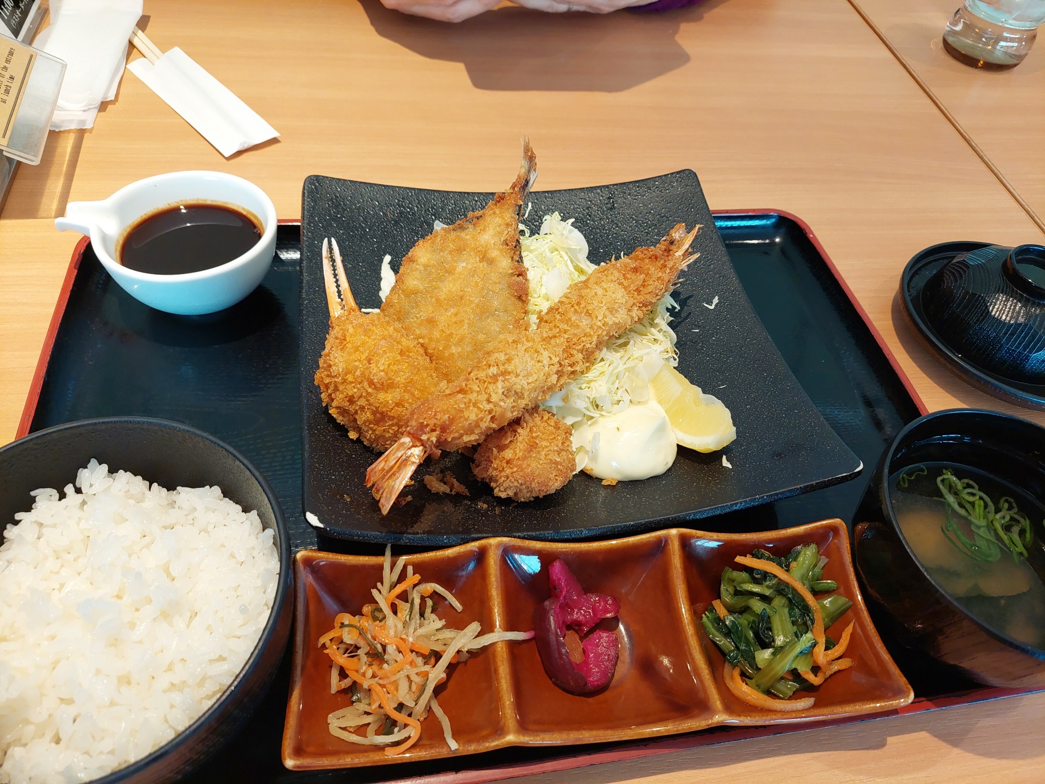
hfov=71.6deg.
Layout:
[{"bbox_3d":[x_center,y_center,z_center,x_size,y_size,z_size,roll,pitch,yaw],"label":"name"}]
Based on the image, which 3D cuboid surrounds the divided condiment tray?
[{"bbox_3d":[0.027,0.091,0.268,0.216,0.029,0.073,-1,52,-8],"label":"divided condiment tray"}]

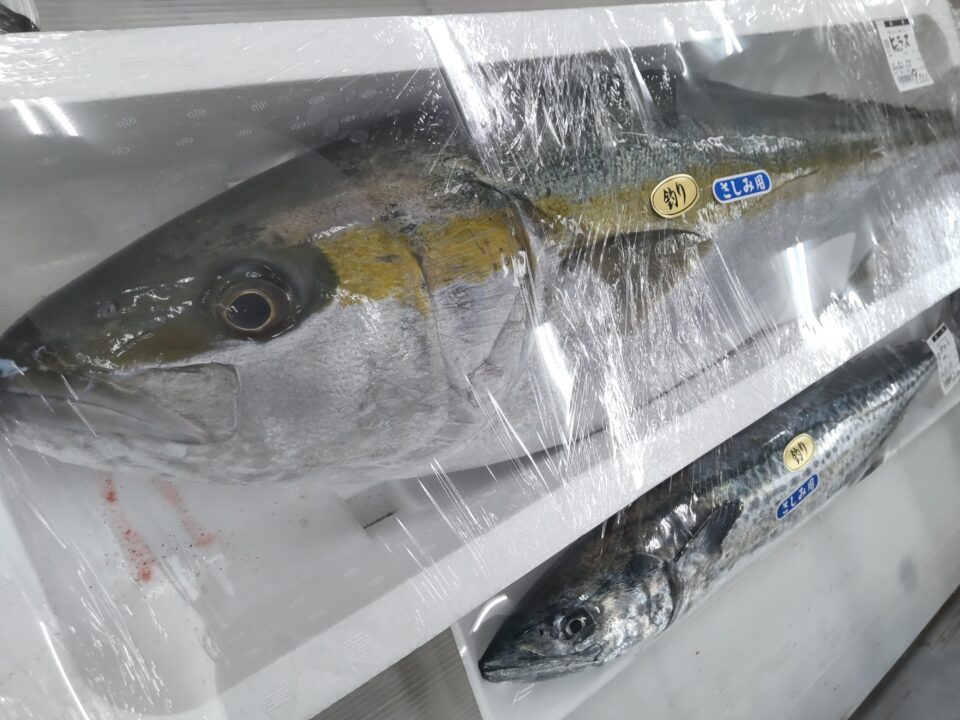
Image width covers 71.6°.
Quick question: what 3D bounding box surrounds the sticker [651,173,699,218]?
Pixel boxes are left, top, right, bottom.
[{"bbox_3d":[0.113,-0.096,0.388,0.043,0.002,0.024,-25,100,-31],"label":"sticker"}]

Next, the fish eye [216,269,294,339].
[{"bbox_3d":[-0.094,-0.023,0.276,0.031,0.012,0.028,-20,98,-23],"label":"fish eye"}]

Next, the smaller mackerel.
[{"bbox_3d":[0.266,0.071,0.556,0.676,0.068,0.112,-22,99,-32],"label":"smaller mackerel"}]

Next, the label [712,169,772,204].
[{"bbox_3d":[0.167,-0.110,0.422,0.061,0.002,0.018,-19,97,-32],"label":"label"}]

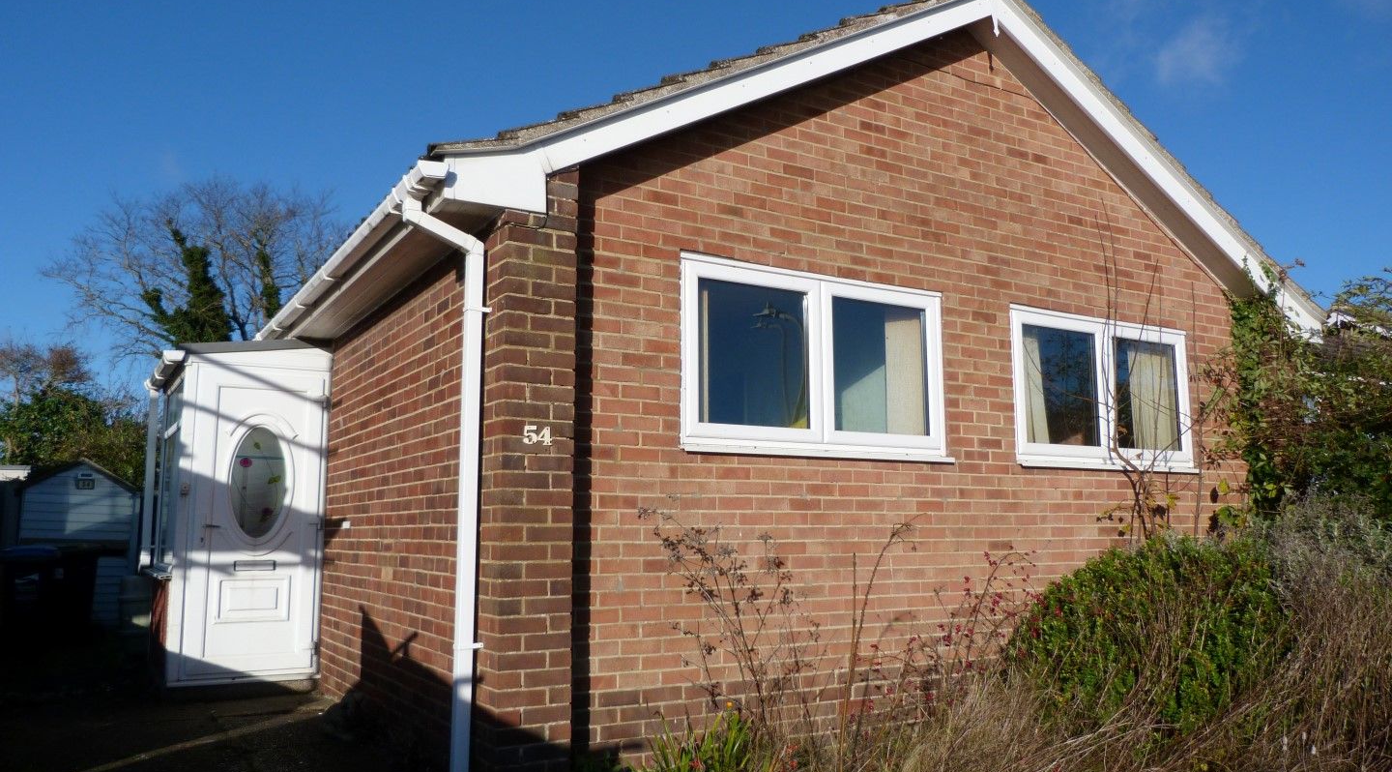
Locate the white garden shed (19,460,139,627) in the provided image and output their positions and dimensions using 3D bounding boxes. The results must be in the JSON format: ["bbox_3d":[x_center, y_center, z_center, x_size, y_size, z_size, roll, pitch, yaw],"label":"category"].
[{"bbox_3d":[-7.630,1.916,12.366,1.250,1.950,1.800,5,-10,-31],"label":"white garden shed"}]

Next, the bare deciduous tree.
[{"bbox_3d":[-12.021,-0.128,24.000,6.600,9.500,6.500,5,-10,-31],"label":"bare deciduous tree"}]

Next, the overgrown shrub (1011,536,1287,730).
[{"bbox_3d":[2.450,1.325,5.450,1.450,1.130,1.300,5,-10,-31],"label":"overgrown shrub"}]

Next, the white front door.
[{"bbox_3d":[-3.090,0.938,7.056,0.870,2.120,0.080,5,-10,-31],"label":"white front door"}]

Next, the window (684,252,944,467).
[{"bbox_3d":[0.703,-0.104,5.568,1.860,1.020,0.100,5,-10,-31],"label":"window"}]

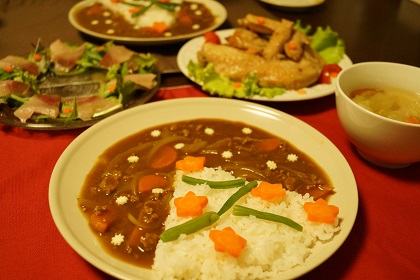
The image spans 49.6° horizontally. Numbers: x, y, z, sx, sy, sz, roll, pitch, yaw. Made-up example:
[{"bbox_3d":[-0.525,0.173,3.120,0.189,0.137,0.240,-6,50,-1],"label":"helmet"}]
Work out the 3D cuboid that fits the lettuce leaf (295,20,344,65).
[{"bbox_3d":[0.151,-0.137,0.646,0.075,0.045,0.060,2,34,0],"label":"lettuce leaf"}]

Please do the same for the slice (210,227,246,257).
[{"bbox_3d":[0.012,0.070,0.310,0.025,0.006,0.025,-1,49,-20],"label":"slice"}]

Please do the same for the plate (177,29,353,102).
[{"bbox_3d":[0.072,-0.100,0.616,0.232,0.023,0.232,1,34,-1],"label":"plate"}]

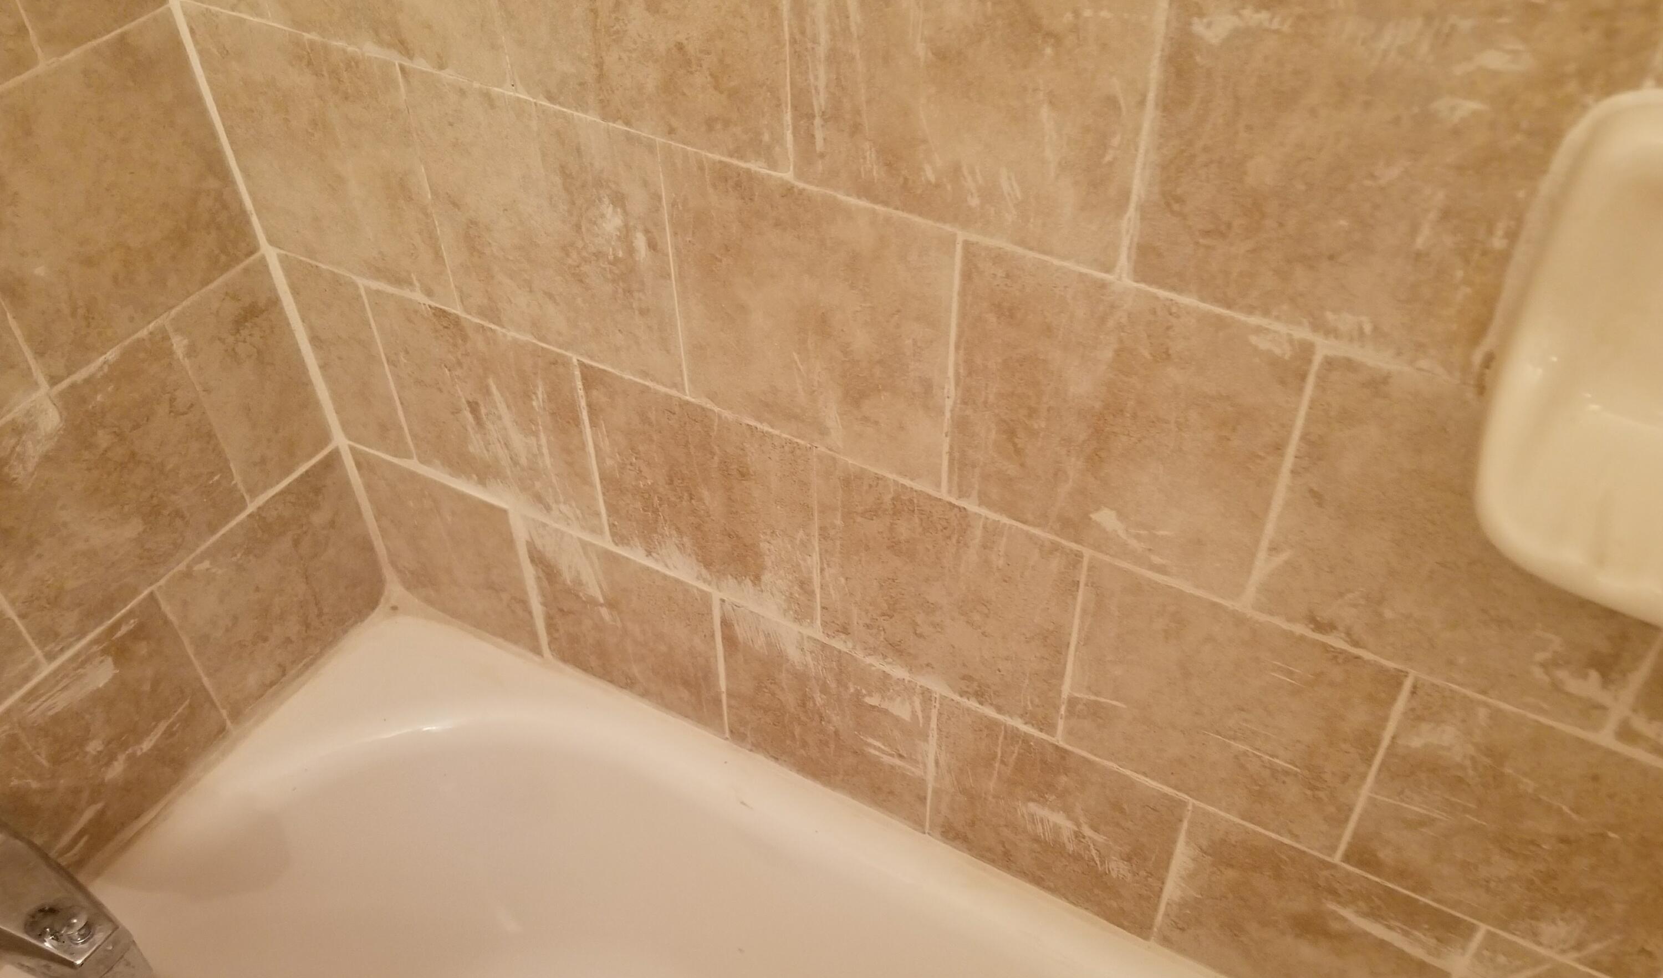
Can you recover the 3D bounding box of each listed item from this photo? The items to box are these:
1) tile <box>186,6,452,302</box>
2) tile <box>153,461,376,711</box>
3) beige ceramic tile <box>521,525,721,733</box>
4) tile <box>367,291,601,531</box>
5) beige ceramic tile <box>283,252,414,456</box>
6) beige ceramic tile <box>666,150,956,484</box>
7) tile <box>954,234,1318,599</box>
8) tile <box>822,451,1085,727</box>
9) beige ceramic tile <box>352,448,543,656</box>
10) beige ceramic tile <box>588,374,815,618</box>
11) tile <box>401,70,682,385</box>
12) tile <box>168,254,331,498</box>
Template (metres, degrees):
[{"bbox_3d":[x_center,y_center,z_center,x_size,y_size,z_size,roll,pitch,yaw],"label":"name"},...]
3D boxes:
[{"bbox_3d":[-0.282,-0.185,0.705,0.151,0.151,0.009,21,48,20],"label":"tile"},{"bbox_3d":[-0.395,0.069,0.894,0.009,0.150,0.152,21,48,20],"label":"tile"},{"bbox_3d":[-0.142,0.094,0.867,0.154,0.153,0.009,21,48,20],"label":"beige ceramic tile"},{"bbox_3d":[-0.213,-0.049,0.784,0.155,0.150,0.009,21,48,20],"label":"tile"},{"bbox_3d":[-0.316,-0.085,0.826,0.069,0.152,0.009,21,48,20],"label":"beige ceramic tile"},{"bbox_3d":[-0.009,-0.080,0.601,0.150,0.150,0.009,21,48,20],"label":"beige ceramic tile"},{"bbox_3d":[0.124,-0.029,0.550,0.151,0.149,0.009,21,48,20],"label":"tile"},{"bbox_3d":[0.061,0.056,0.679,0.151,0.149,0.009,21,48,20],"label":"tile"},{"bbox_3d":[-0.280,0.045,0.924,0.151,0.153,0.009,21,48,20],"label":"beige ceramic tile"},{"bbox_3d":[-0.074,0.004,0.730,0.152,0.149,0.009,21,48,20],"label":"beige ceramic tile"},{"bbox_3d":[-0.145,-0.134,0.651,0.153,0.150,0.009,21,48,20],"label":"tile"},{"bbox_3d":[-0.375,-0.068,0.811,0.009,0.153,0.074,21,48,20],"label":"tile"}]

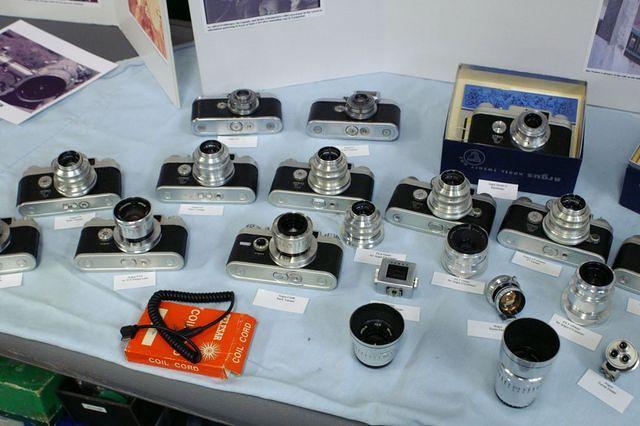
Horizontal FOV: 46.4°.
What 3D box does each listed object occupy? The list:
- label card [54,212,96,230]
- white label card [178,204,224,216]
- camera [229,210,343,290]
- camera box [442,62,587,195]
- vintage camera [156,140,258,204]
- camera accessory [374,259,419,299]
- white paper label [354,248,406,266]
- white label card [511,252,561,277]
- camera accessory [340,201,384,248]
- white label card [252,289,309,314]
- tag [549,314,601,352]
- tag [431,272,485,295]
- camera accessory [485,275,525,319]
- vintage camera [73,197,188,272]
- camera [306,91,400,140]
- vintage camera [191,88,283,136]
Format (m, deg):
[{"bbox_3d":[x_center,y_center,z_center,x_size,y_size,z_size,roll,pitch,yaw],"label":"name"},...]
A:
[{"bbox_3d":[-0.314,0.010,0.960,0.052,0.001,0.025,-7,44,-6],"label":"label card"},{"bbox_3d":[-0.154,-0.005,0.973,0.057,0.001,0.019,1,44,3],"label":"white label card"},{"bbox_3d":[-0.039,0.029,0.883,0.133,0.082,0.075,6,43,6],"label":"camera"},{"bbox_3d":[0.269,-0.119,1.038,0.177,0.062,0.180,10,45,11],"label":"camera box"},{"bbox_3d":[-0.147,-0.068,0.982,0.133,0.077,0.080,0,44,1],"label":"vintage camera"},{"bbox_3d":[0.090,0.078,0.874,0.047,0.022,0.037,9,43,9],"label":"camera accessory"},{"bbox_3d":[0.074,0.055,0.913,0.061,0.002,0.024,8,43,9],"label":"white paper label"},{"bbox_3d":[0.260,0.061,0.892,0.056,0.002,0.019,19,47,21],"label":"white label card"},{"bbox_3d":[0.053,0.011,0.918,0.053,0.048,0.053,-1,44,1],"label":"camera accessory"},{"bbox_3d":[-0.044,0.102,0.859,0.060,0.002,0.025,8,44,11],"label":"white label card"},{"bbox_3d":[0.280,0.129,0.818,0.056,0.002,0.021,28,51,29],"label":"tag"},{"bbox_3d":[0.165,0.083,0.883,0.061,0.002,0.019,11,44,11],"label":"tag"},{"bbox_3d":[0.209,0.093,0.838,0.044,0.044,0.034,-8,16,-8],"label":"camera accessory"},{"bbox_3d":[-0.228,0.014,0.901,0.133,0.080,0.075,-1,43,-1],"label":"vintage camera"},{"bbox_3d":[0.050,-0.151,1.095,0.134,0.058,0.068,2,43,3],"label":"camera"},{"bbox_3d":[-0.120,-0.159,1.091,0.132,0.057,0.076,-1,44,0],"label":"vintage camera"}]

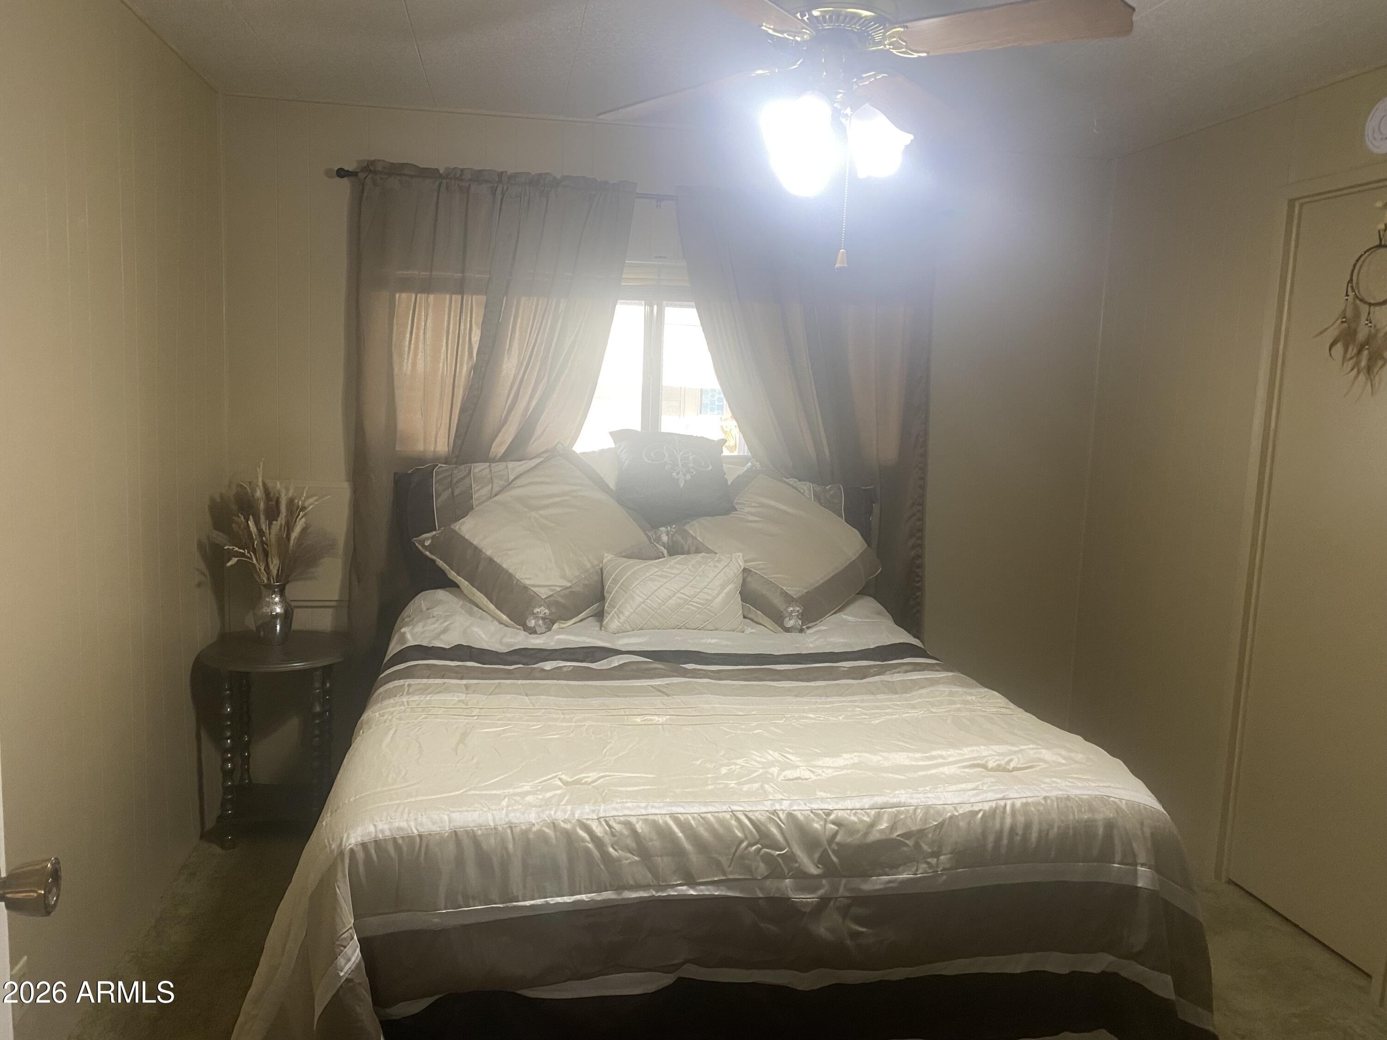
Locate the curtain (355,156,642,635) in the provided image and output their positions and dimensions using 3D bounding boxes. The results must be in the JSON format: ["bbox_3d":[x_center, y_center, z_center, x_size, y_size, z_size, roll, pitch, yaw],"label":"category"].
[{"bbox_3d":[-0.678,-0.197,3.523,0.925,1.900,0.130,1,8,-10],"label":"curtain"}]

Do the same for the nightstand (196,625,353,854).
[{"bbox_3d":[-1.301,0.687,3.272,0.434,0.582,0.434,1,8,-10],"label":"nightstand"}]

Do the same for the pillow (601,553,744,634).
[{"bbox_3d":[-0.056,0.214,3.053,0.425,0.265,0.130,1,-32,-10],"label":"pillow"}]

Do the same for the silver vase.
[{"bbox_3d":[-1.327,0.296,3.291,0.117,0.186,0.117,1,8,-10],"label":"silver vase"}]

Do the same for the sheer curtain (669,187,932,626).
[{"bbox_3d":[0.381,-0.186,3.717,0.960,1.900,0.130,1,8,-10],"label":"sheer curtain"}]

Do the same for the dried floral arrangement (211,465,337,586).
[{"bbox_3d":[-1.306,0.021,3.256,0.340,0.385,0.290,1,8,-10],"label":"dried floral arrangement"}]

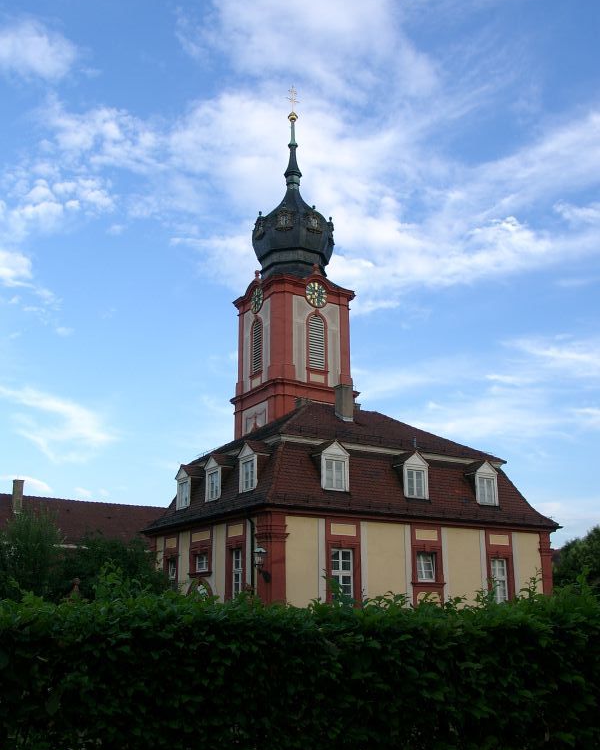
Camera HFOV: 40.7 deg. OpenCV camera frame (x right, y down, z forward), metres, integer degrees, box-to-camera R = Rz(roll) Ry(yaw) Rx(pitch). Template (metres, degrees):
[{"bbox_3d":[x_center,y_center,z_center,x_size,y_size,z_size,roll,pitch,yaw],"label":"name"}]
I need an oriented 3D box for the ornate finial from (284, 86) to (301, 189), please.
[{"bbox_3d":[-0.627,-20.944,70.865,1.400,10.310,1.400,0,-16,0],"label":"ornate finial"}]

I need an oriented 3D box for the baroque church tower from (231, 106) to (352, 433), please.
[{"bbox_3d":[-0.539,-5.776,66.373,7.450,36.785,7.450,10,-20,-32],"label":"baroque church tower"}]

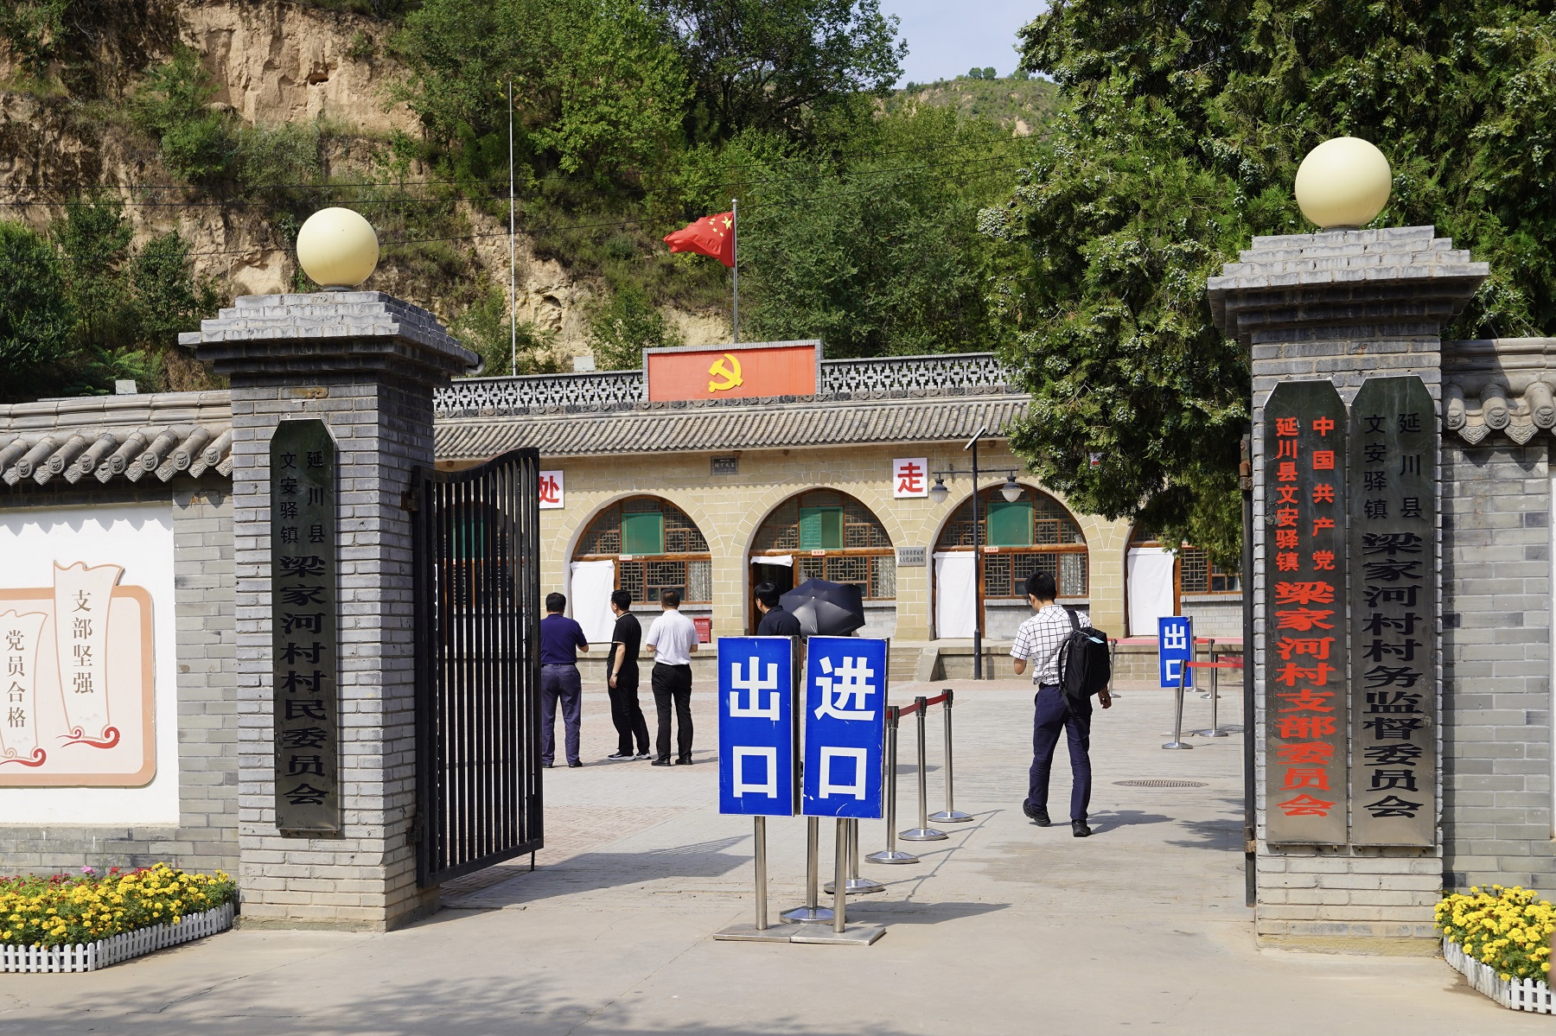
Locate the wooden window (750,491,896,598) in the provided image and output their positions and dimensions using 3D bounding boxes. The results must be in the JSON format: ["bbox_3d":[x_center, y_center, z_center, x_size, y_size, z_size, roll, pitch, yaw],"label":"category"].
[{"bbox_3d":[1.057,0.631,41.000,3.200,2.450,0.220,-1,-2,14],"label":"wooden window"}]

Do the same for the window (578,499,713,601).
[{"bbox_3d":[-2.961,0.723,40.000,3.100,2.350,0.250,-1,-2,13],"label":"window"}]

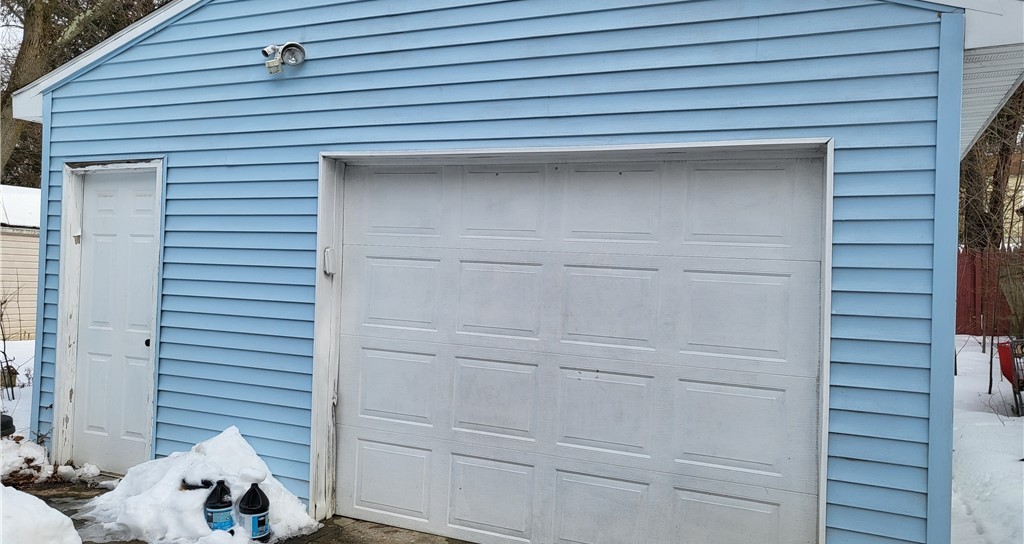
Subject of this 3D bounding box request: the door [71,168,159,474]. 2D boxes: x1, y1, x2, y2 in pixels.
[{"bbox_3d":[-2.678,0.345,5.295,0.820,2.074,0.050,2,0,25],"label":"door"}]

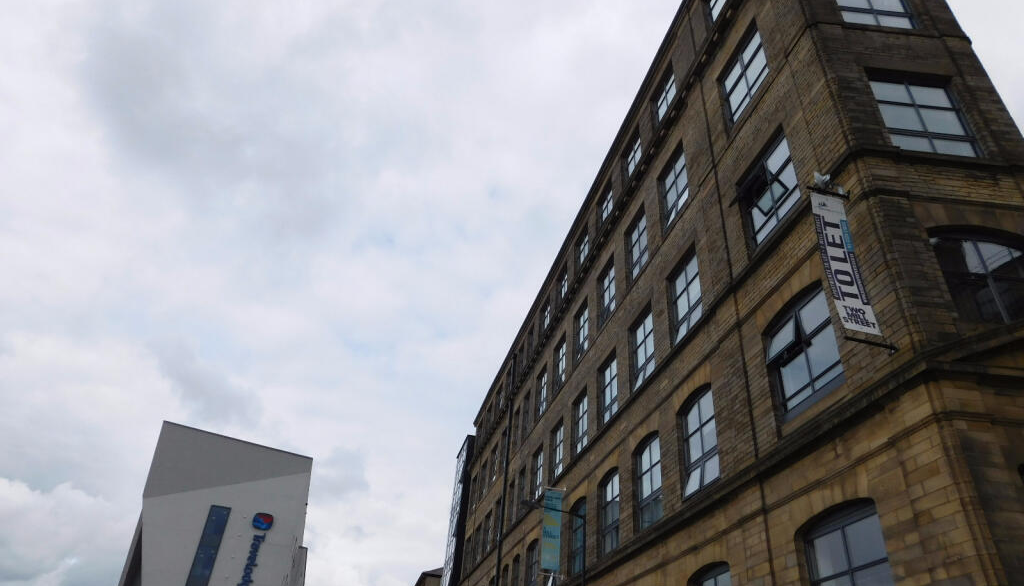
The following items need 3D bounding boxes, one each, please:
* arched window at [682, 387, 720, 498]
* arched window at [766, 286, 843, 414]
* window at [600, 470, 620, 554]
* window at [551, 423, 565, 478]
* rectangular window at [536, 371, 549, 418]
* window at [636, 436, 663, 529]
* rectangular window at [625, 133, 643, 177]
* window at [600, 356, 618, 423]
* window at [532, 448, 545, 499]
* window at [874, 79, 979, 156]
[{"bbox_3d":[4.309,3.362,15.416,0.180,2.163,1.680,11,-35,-9],"label":"arched window"},{"bbox_3d":[5.129,1.075,11.898,0.200,1.870,1.748,11,-35,-9],"label":"arched window"},{"bbox_3d":[2.936,6.412,19.951,0.180,2.191,1.610,11,-35,-9],"label":"window"},{"bbox_3d":[1.864,6.132,26.381,0.200,2.006,1.680,11,-35,-9],"label":"window"},{"bbox_3d":[1.484,4.523,30.950,0.200,2.040,1.714,11,-35,-9],"label":"rectangular window"},{"bbox_3d":[3.536,4.793,17.322,0.200,2.006,1.680,11,-35,-9],"label":"window"},{"bbox_3d":[4.383,-4.794,24.416,0.200,1.632,1.680,11,-35,-9],"label":"rectangular window"},{"bbox_3d":[3.180,3.096,21.851,0.200,2.006,1.680,11,-35,-9],"label":"window"},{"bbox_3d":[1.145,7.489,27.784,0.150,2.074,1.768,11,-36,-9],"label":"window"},{"bbox_3d":[7.649,-3.311,12.810,1.750,2.065,0.180,6,-35,-1],"label":"window"}]

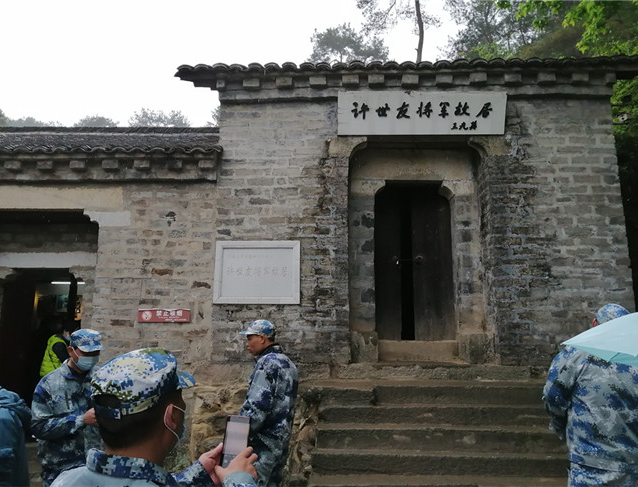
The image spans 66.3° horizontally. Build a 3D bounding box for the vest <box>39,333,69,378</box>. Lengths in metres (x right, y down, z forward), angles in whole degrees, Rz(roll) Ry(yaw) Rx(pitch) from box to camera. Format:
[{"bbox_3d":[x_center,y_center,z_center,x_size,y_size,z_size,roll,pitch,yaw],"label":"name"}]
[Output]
[{"bbox_3d":[-3.341,1.448,6.200,0.290,0.600,0.420,15,-10,-3],"label":"vest"}]

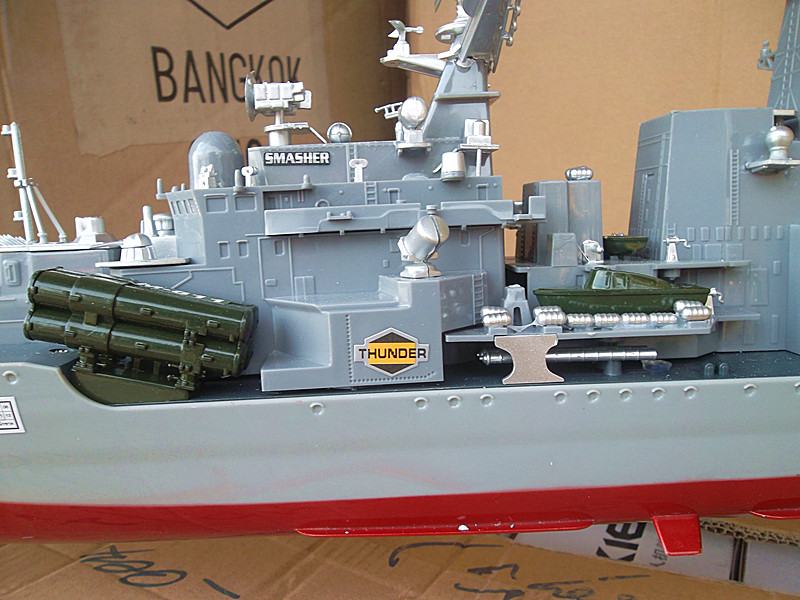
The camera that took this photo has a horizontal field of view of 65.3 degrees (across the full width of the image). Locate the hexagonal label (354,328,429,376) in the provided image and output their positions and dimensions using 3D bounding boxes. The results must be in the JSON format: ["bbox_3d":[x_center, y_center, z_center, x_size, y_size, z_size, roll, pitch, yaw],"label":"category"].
[{"bbox_3d":[-0.003,0.019,0.230,0.028,0.018,0.001,-1,7,0],"label":"hexagonal label"}]

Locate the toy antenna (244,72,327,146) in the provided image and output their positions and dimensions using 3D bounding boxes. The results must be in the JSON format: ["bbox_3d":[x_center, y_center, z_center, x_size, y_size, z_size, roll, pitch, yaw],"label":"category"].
[{"bbox_3d":[-0.049,-0.082,0.268,0.035,0.032,0.021,-3,7,0],"label":"toy antenna"}]

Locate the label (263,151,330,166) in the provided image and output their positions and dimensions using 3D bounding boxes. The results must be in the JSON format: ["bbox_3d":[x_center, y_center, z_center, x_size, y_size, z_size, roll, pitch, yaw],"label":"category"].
[{"bbox_3d":[-0.043,-0.059,0.259,0.027,0.005,0.001,-1,7,0],"label":"label"}]

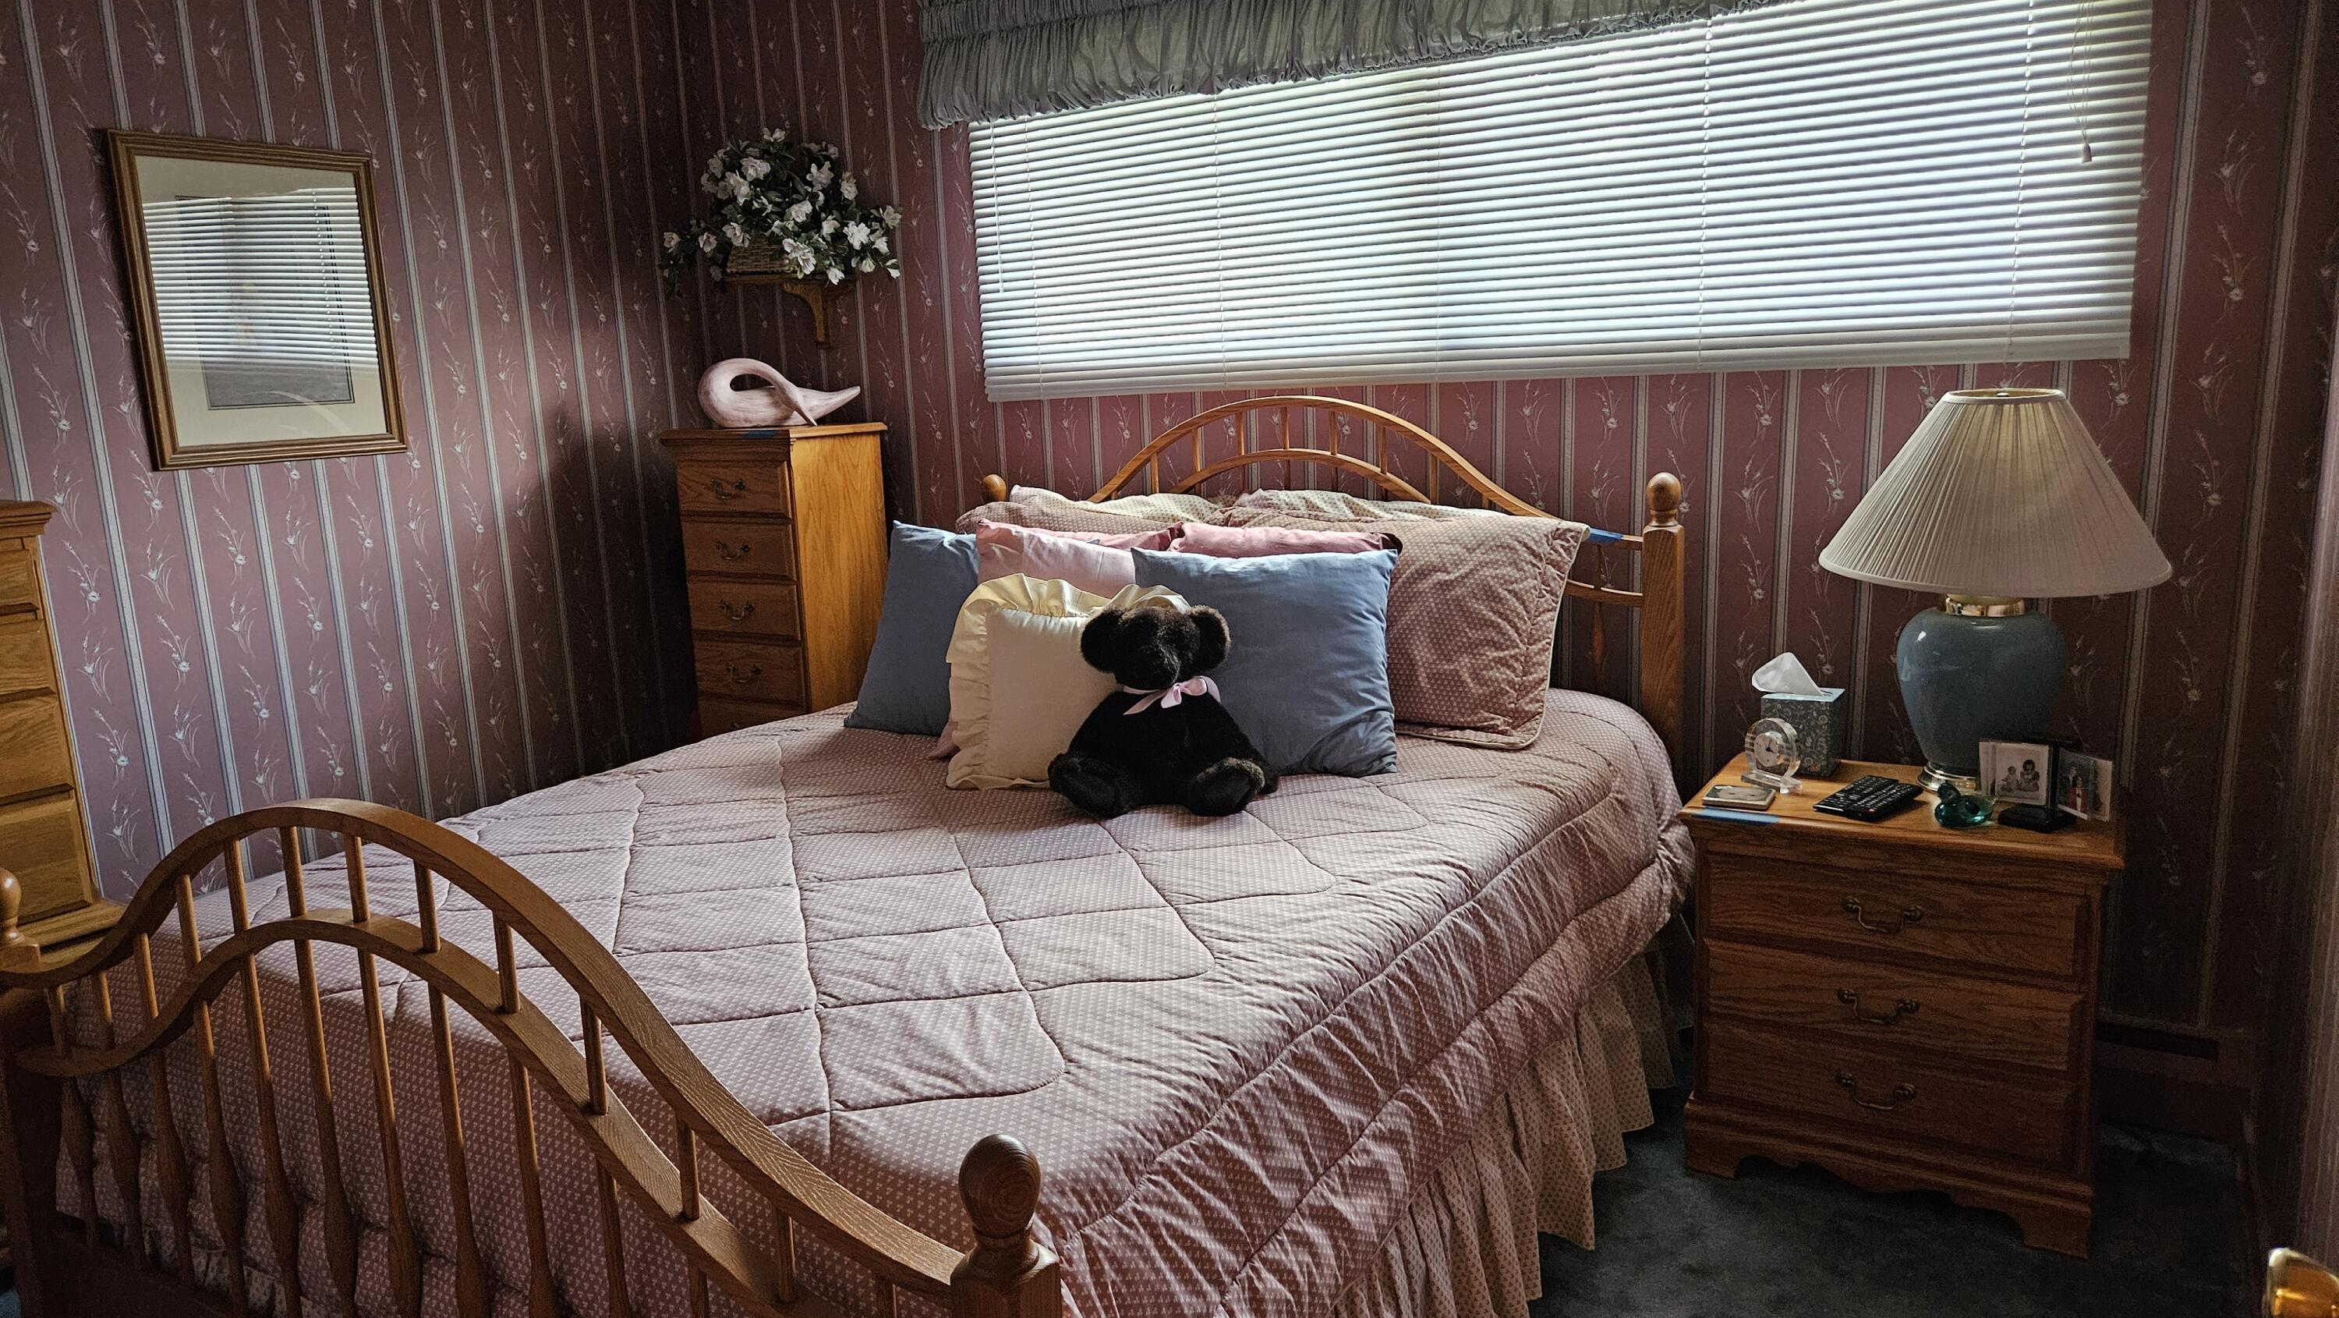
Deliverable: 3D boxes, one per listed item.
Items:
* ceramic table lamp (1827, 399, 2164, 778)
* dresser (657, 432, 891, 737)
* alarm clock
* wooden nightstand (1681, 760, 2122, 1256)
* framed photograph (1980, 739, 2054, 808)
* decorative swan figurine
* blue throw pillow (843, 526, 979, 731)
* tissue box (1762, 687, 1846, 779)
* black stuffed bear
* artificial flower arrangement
[{"bbox_3d":[1.313,-0.102,2.492,0.498,0.648,0.498,5,13,31],"label":"ceramic table lamp"},{"bbox_3d":[-0.942,0.042,3.921,0.434,1.242,0.331,5,13,31],"label":"dresser"},{"bbox_3d":[1.015,0.158,2.617,0.042,0.113,0.100,-8,13,-27],"label":"alarm clock"},{"bbox_3d":[1.213,0.534,2.597,0.604,0.632,0.409,5,13,31],"label":"wooden nightstand"},{"bbox_3d":[1.301,0.175,2.394,0.097,0.098,0.030,5,13,31],"label":"framed photograph"},{"bbox_3d":[-0.941,-0.644,3.763,0.400,0.164,0.140,-1,11,6],"label":"decorative swan figurine"},{"bbox_3d":[-0.400,-0.059,3.047,0.450,0.440,0.160,3,-16,23],"label":"blue throw pillow"},{"bbox_3d":[1.107,0.124,2.720,0.112,0.132,0.111,5,13,31],"label":"tissue box"},{"bbox_3d":[-0.002,0.060,2.518,0.370,0.325,0.290,-1,11,4],"label":"black stuffed bear"},{"bbox_3d":[-0.948,-1.077,3.772,0.540,0.380,0.270,5,13,31],"label":"artificial flower arrangement"}]

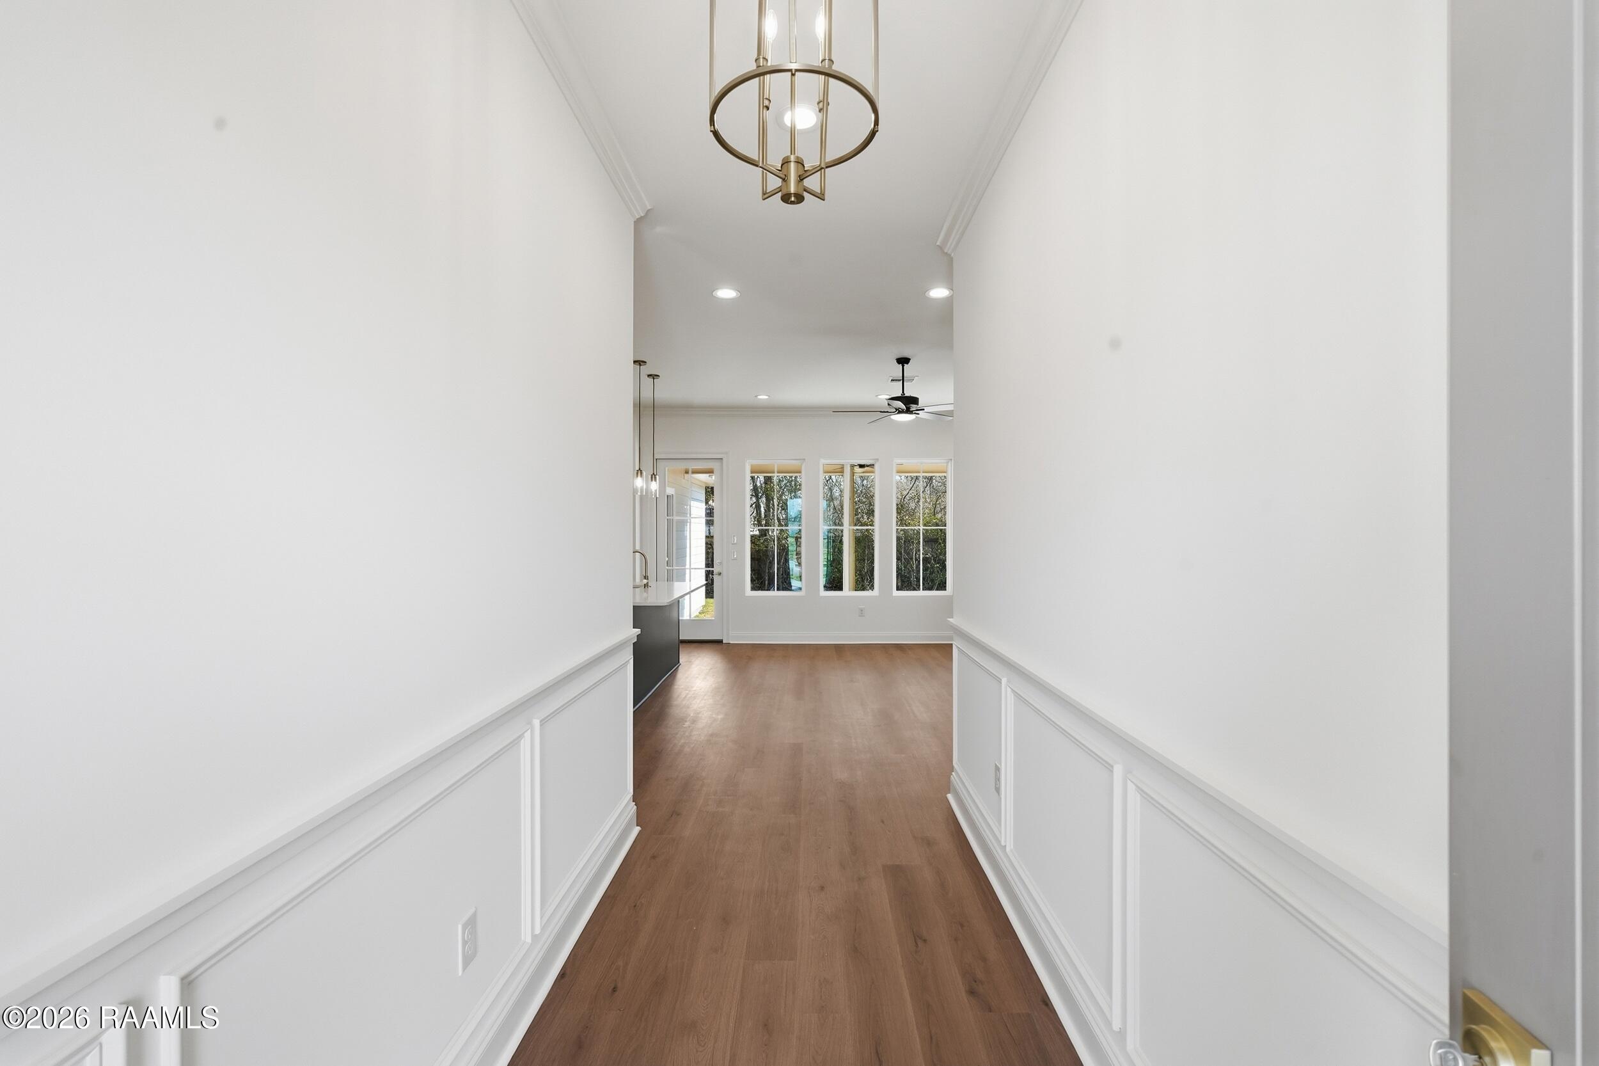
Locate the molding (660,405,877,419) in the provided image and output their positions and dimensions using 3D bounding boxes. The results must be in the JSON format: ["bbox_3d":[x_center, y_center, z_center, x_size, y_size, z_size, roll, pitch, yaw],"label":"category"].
[{"bbox_3d":[0.150,-1.585,9.400,4.400,0.140,0.110,0,0,0],"label":"molding"}]

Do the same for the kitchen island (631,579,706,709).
[{"bbox_3d":[-1.560,1.020,6.860,1.070,0.920,2.440,0,0,0],"label":"kitchen island"}]

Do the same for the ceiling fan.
[{"bbox_3d":[0.990,-1.360,6.780,1.330,0.600,1.330,0,0,0],"label":"ceiling fan"}]

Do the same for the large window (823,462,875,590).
[{"bbox_3d":[0.667,-0.070,9.480,0.760,1.790,0.100,0,0,0],"label":"large window"}]

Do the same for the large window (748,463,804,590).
[{"bbox_3d":[-0.312,-0.070,9.480,0.760,1.790,0.100,0,0,0],"label":"large window"}]

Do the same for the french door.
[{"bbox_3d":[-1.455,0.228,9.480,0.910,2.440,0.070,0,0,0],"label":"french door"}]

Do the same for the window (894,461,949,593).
[{"bbox_3d":[1.650,-0.070,9.480,0.760,1.790,0.100,0,0,0],"label":"window"}]

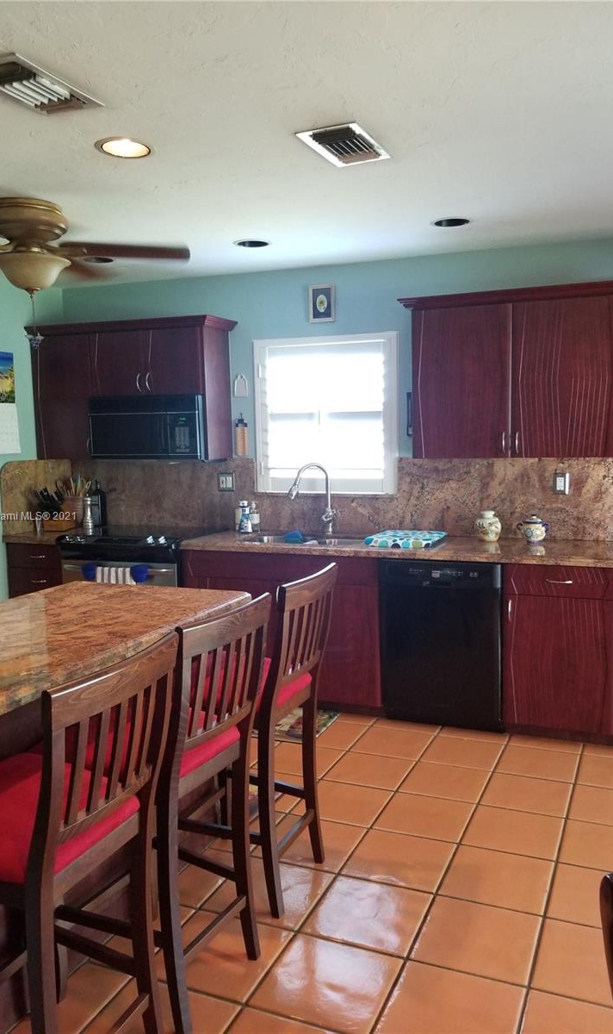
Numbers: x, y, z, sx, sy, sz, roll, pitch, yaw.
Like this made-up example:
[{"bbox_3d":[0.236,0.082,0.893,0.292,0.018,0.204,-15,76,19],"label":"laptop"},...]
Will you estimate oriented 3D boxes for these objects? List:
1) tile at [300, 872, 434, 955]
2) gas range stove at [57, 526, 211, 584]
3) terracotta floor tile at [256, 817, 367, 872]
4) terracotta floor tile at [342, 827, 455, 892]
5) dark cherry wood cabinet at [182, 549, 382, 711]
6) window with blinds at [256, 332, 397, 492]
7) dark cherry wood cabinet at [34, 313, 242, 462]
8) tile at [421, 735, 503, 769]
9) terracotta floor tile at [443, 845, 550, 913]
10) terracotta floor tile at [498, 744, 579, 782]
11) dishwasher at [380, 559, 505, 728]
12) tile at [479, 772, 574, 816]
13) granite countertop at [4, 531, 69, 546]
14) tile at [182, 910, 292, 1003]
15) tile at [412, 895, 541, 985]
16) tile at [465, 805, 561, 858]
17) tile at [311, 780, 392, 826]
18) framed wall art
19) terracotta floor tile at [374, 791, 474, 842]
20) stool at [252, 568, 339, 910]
[{"bbox_3d":[0.192,1.219,2.382,0.324,0.015,0.324,1,6,24],"label":"tile"},{"bbox_3d":[-0.968,0.541,4.778,0.785,0.907,0.683,1,6,24],"label":"gas range stove"},{"bbox_3d":[0.020,1.176,2.804,0.323,0.012,0.323,1,6,24],"label":"terracotta floor tile"},{"bbox_3d":[0.325,1.189,2.687,0.324,0.015,0.324,1,6,24],"label":"terracotta floor tile"},{"bbox_3d":[-0.041,0.557,4.407,1.158,0.792,0.604,1,6,24],"label":"dark cherry wood cabinet"},{"bbox_3d":[0.100,-0.590,4.555,0.891,0.911,0.075,1,6,24],"label":"window with blinds"},{"bbox_3d":[-1.097,-0.767,4.911,1.337,0.818,0.356,1,6,24],"label":"dark cherry wood cabinet"},{"bbox_3d":[0.720,1.085,3.568,0.320,0.012,0.320,1,6,24],"label":"tile"},{"bbox_3d":[0.631,1.195,2.553,0.324,0.015,0.324,1,6,24],"label":"terracotta floor tile"},{"bbox_3d":[1.022,1.093,3.436,0.320,0.012,0.320,1,6,24],"label":"terracotta floor tile"},{"bbox_3d":[0.759,0.620,4.035,0.600,0.860,0.610,1,6,24],"label":"dishwasher"},{"bbox_3d":[0.890,1.123,3.135,0.320,0.012,0.320,1,6,24],"label":"tile"},{"bbox_3d":[-1.588,0.113,5.062,0.410,0.043,0.613,1,6,24],"label":"granite countertop"},{"bbox_3d":[-0.248,1.243,2.211,0.324,0.015,0.324,1,6,24],"label":"tile"},{"bbox_3d":[0.498,1.225,2.249,0.324,0.015,0.324,1,6,24],"label":"tile"},{"bbox_3d":[0.759,1.156,2.838,0.323,0.012,0.323,1,6,24],"label":"tile"},{"bbox_3d":[0.154,1.144,3.105,0.323,0.012,0.323,1,6,24],"label":"tile"},{"bbox_3d":[0.091,-1.241,4.524,0.158,0.221,0.020,1,6,24],"label":"framed wall art"},{"bbox_3d":[0.457,1.150,2.971,0.323,0.012,0.323,1,6,24],"label":"terracotta floor tile"},{"bbox_3d":[-0.179,0.686,2.544,0.484,1.023,0.435,1,6,24],"label":"stool"}]

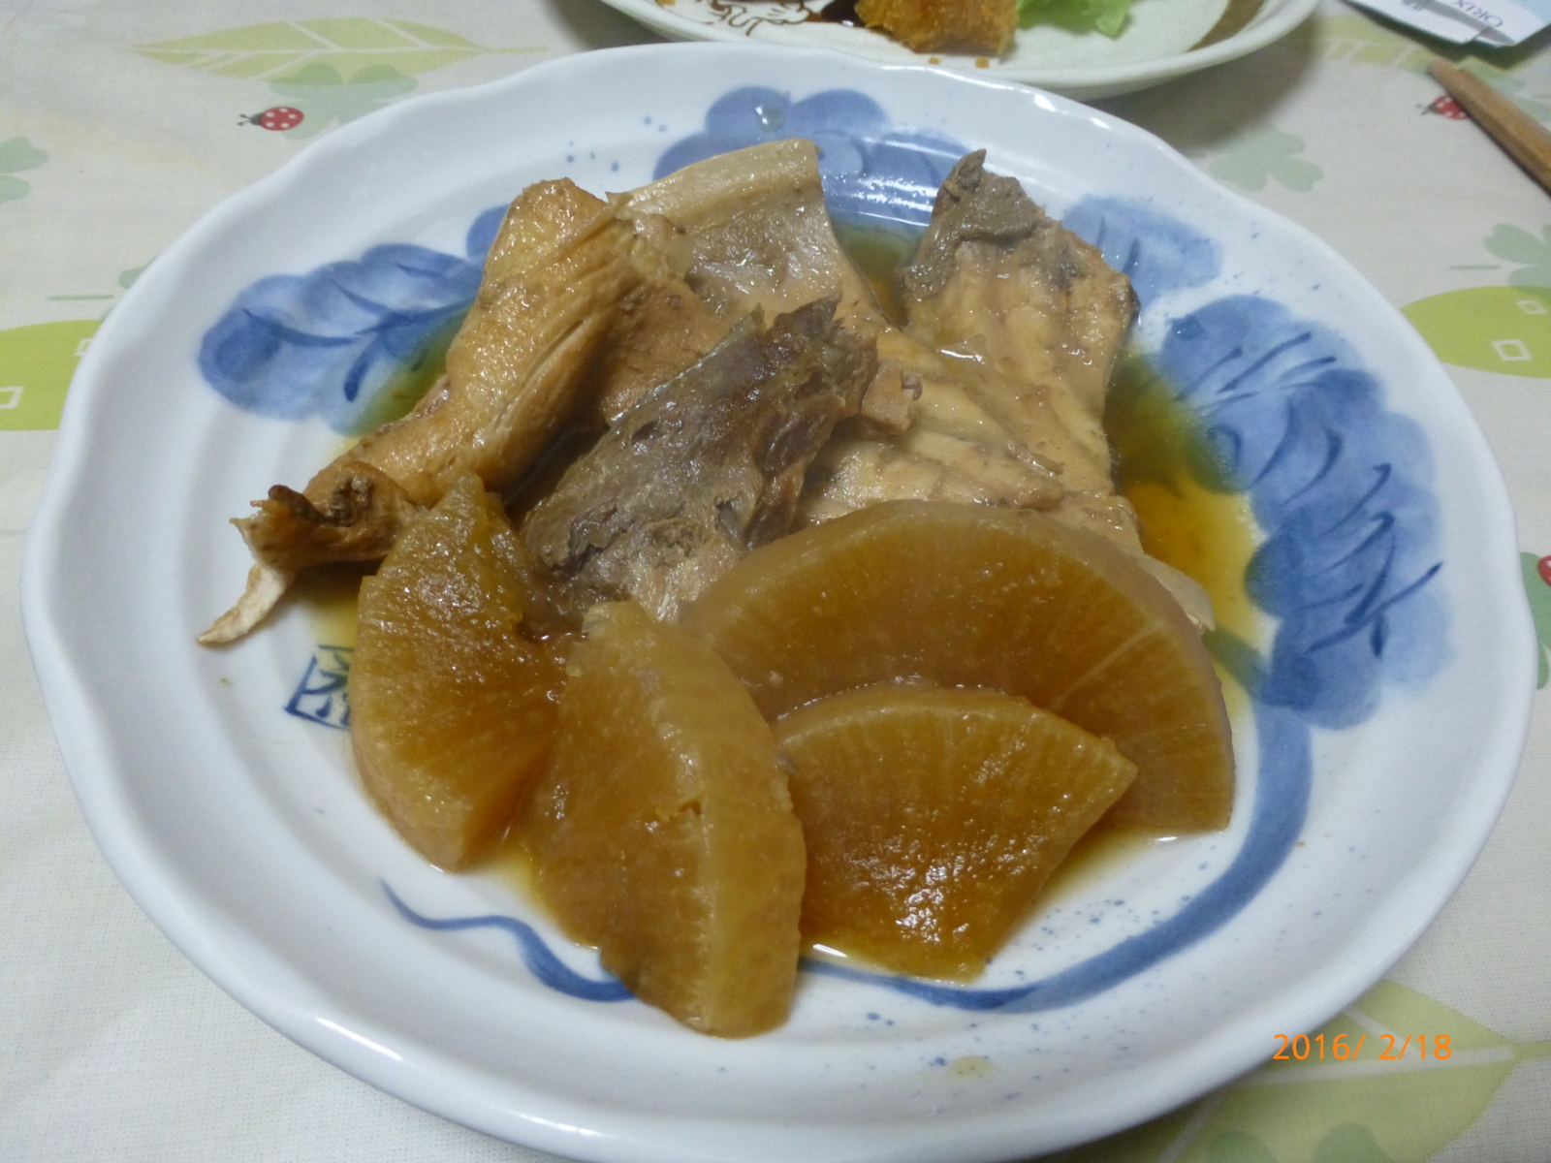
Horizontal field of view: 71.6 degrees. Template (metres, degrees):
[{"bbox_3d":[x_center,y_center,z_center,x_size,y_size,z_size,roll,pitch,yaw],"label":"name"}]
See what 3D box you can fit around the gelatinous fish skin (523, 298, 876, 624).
[{"bbox_3d":[-0.009,-0.018,0.191,0.038,0.031,0.068,33,57,20],"label":"gelatinous fish skin"}]

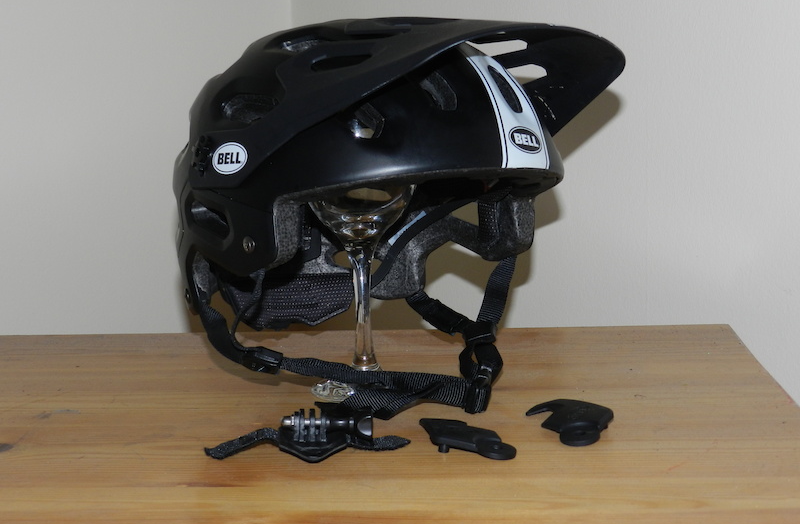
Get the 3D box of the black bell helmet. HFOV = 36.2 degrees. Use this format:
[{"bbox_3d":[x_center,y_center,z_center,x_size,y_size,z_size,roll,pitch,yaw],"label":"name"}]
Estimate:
[{"bbox_3d":[-0.006,-0.030,0.749,0.332,0.237,0.212,10,16,43],"label":"black bell helmet"}]

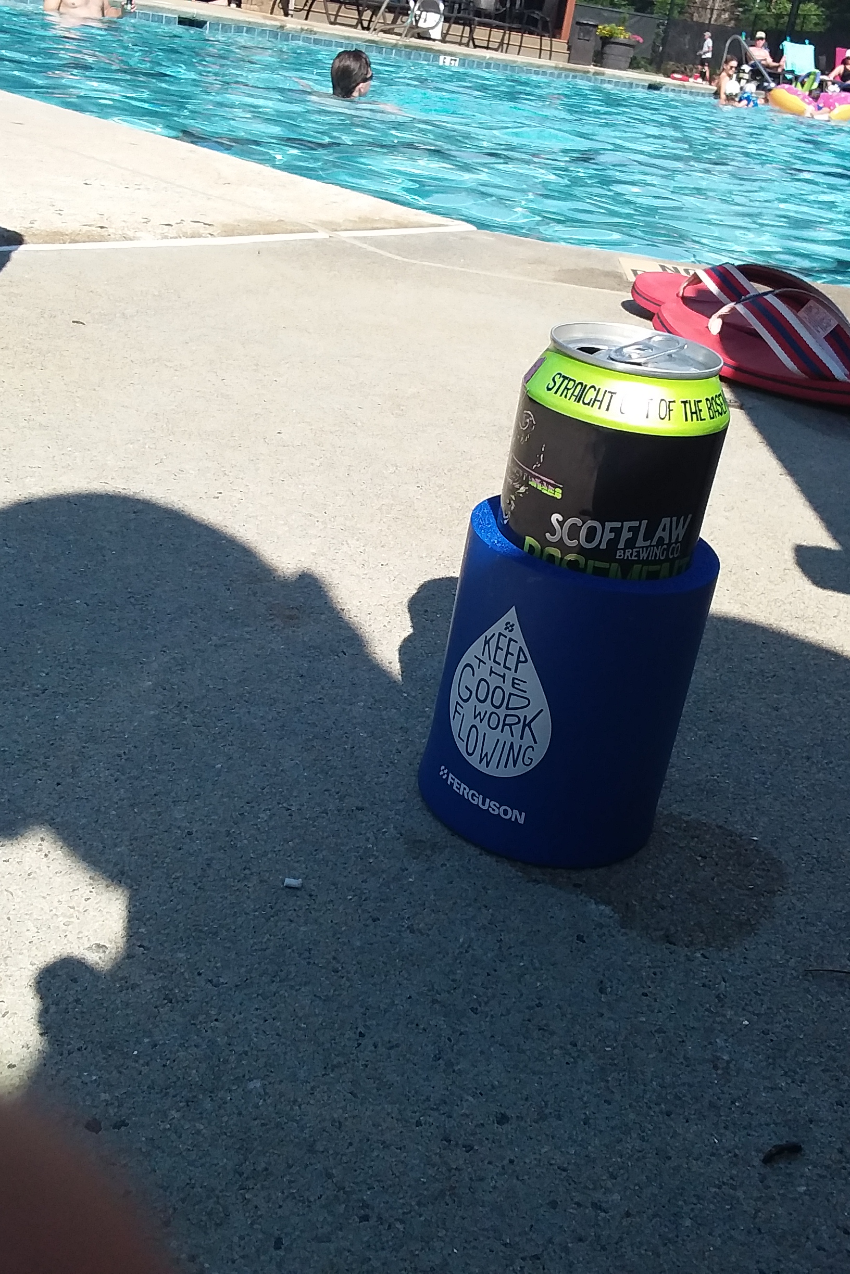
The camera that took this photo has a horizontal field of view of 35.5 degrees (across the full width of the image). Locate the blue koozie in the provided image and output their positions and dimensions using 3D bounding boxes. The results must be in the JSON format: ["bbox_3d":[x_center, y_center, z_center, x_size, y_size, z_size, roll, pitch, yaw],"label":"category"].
[{"bbox_3d":[0.049,0.013,0.461,0.085,0.103,0.085,8,26,-4],"label":"blue koozie"}]

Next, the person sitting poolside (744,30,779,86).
[{"bbox_3d":[6.221,-10.662,24.500,0.650,1.000,0.900,-4,28,-26],"label":"person sitting poolside"}]

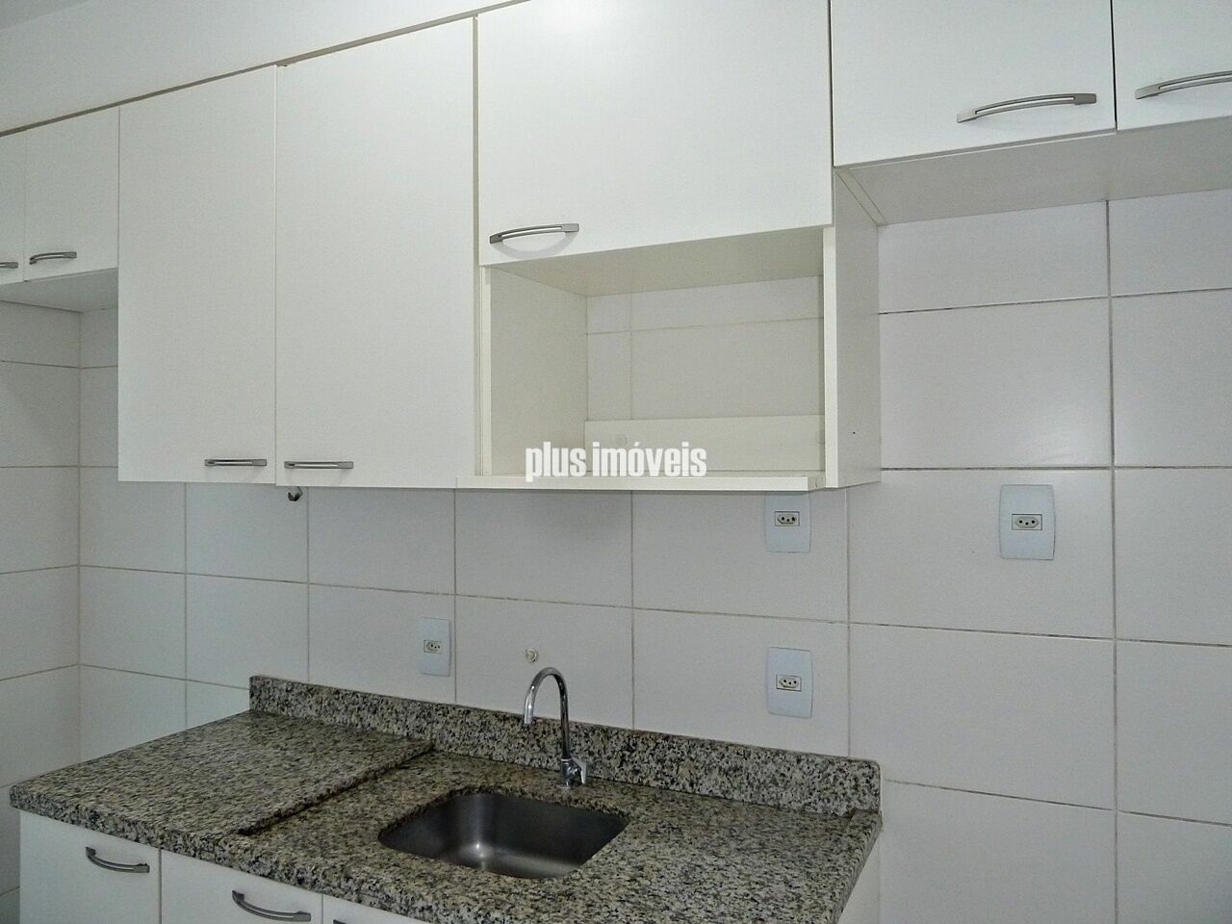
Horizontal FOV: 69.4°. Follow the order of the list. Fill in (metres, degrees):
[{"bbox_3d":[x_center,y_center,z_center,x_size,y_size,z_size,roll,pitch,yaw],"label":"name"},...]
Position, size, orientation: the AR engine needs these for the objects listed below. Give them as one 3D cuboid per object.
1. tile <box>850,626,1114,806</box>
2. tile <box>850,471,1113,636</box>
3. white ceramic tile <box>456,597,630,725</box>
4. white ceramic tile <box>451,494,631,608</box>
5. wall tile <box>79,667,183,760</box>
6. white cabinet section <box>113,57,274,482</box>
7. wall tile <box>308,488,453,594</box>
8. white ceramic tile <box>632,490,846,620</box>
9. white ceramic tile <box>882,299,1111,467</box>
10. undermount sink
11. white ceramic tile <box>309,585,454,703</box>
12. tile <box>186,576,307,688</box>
[{"bbox_3d":[0.591,0.409,1.470,0.408,0.266,0.010,0,0,25],"label":"tile"},{"bbox_3d":[0.590,0.143,1.471,0.408,0.266,0.010,0,0,25],"label":"tile"},{"bbox_3d":[-0.151,0.413,1.800,0.405,0.263,0.009,0,0,25],"label":"white ceramic tile"},{"bbox_3d":[-0.152,0.147,1.800,0.405,0.263,0.009,0,0,25],"label":"white ceramic tile"},{"bbox_3d":[-1.259,0.684,2.310,0.399,0.263,0.009,0,0,25],"label":"wall tile"},{"bbox_3d":[-0.695,-0.325,1.831,0.409,0.729,0.412,0,0,25],"label":"white cabinet section"},{"bbox_3d":[-0.523,0.148,1.970,0.405,0.263,0.009,0,0,25],"label":"wall tile"},{"bbox_3d":[0.219,0.144,1.641,0.408,0.266,0.010,0,0,25],"label":"white ceramic tile"},{"bbox_3d":[0.590,-0.123,1.472,0.408,0.266,0.010,0,0,25],"label":"white ceramic tile"},{"bbox_3d":[-0.178,0.683,1.456,0.352,0.145,0.293,0,0,25],"label":"undermount sink"},{"bbox_3d":[-0.522,0.414,1.970,0.405,0.263,0.009,0,0,25],"label":"white ceramic tile"},{"bbox_3d":[-0.893,0.415,2.151,0.408,0.266,0.010,0,0,25],"label":"tile"}]

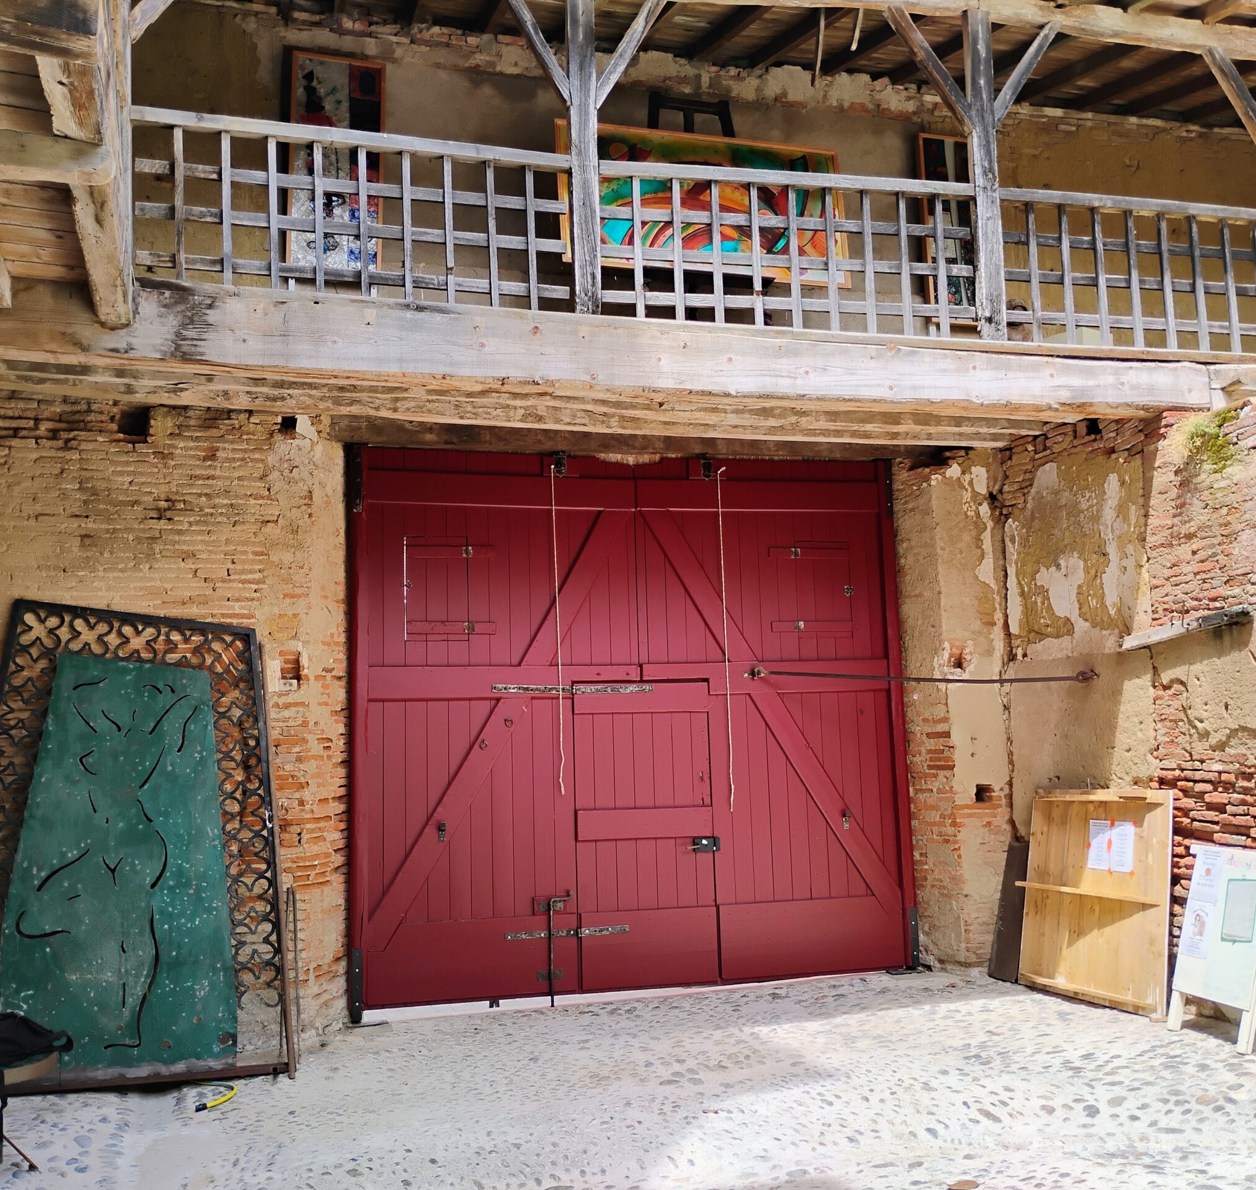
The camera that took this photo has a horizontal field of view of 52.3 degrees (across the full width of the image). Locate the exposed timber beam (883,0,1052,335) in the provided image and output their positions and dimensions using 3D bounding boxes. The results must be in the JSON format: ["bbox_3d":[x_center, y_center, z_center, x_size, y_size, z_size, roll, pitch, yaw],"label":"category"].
[{"bbox_3d":[2.202,-2.603,7.906,1.188,2.105,0.170,0,-6,-16],"label":"exposed timber beam"}]

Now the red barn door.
[{"bbox_3d":[0.083,0.805,8.257,3.640,3.420,0.140,0,-6,-14],"label":"red barn door"}]

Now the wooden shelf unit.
[{"bbox_3d":[2.790,1.812,7.759,0.130,1.238,1.316,10,-11,-17],"label":"wooden shelf unit"}]

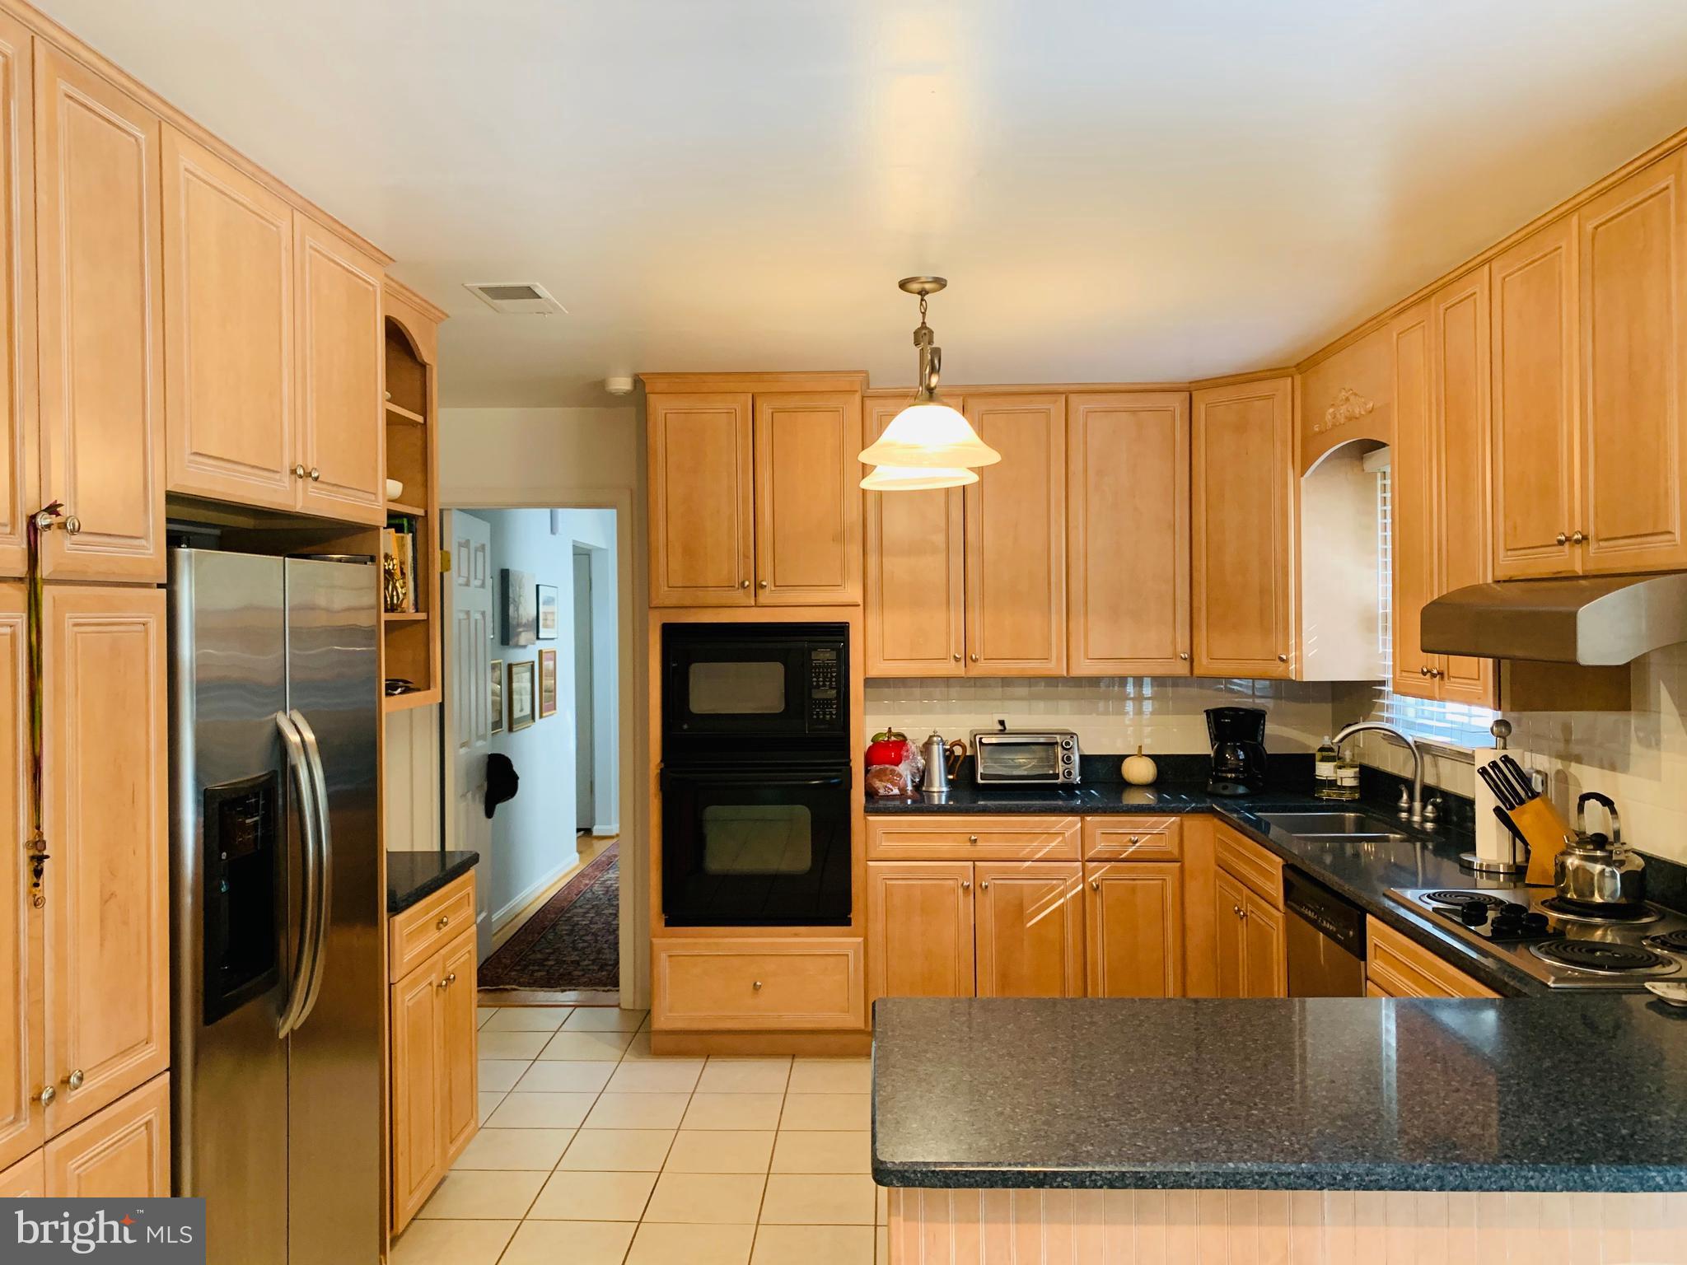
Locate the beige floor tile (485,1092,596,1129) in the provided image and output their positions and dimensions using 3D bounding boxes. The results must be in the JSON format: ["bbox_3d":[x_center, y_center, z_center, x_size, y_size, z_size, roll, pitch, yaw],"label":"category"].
[{"bbox_3d":[-0.970,1.552,4.105,0.306,0.010,0.302,0,1,2],"label":"beige floor tile"}]

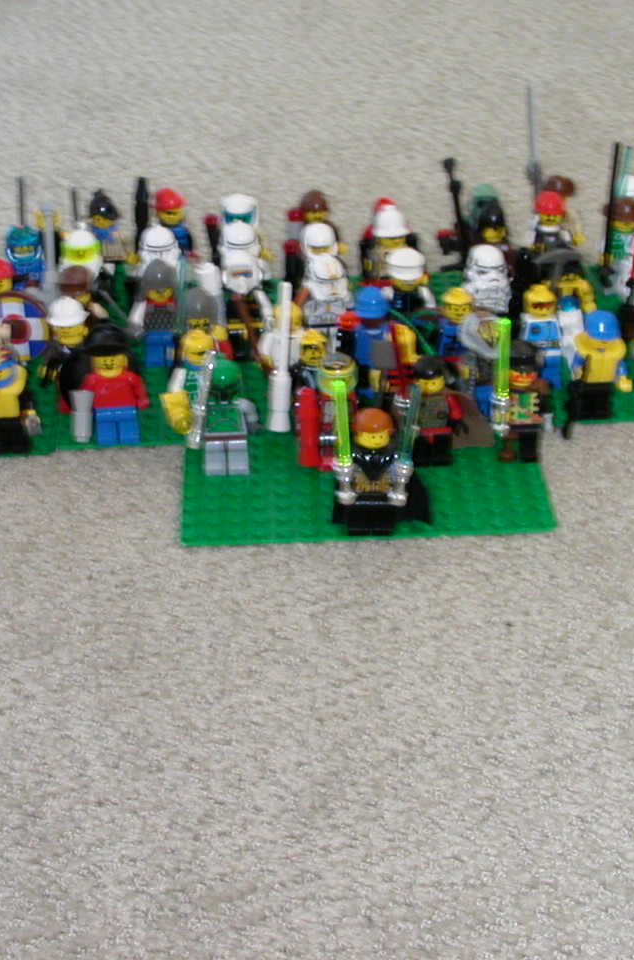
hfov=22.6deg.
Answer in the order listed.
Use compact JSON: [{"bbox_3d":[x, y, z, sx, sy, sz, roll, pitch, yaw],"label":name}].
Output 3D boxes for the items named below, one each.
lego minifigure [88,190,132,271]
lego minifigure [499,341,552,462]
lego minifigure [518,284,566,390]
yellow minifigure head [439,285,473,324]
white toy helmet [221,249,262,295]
[{"bbox_3d":[-0.091,-0.101,0.690,0.024,0.043,0.015,-2,34,0],"label":"lego minifigure"},{"bbox_3d":[0.073,-0.027,0.566,0.025,0.045,0.016,-2,33,0],"label":"lego minifigure"},{"bbox_3d":[0.087,-0.055,0.612,0.024,0.041,0.015,-4,34,-2],"label":"lego minifigure"},{"bbox_3d":[0.052,-0.066,0.596,0.013,0.013,0.014,-6,35,-5],"label":"yellow minifigure head"},{"bbox_3d":[-0.029,-0.081,0.619,0.015,0.015,0.015,-3,36,-1],"label":"white toy helmet"}]

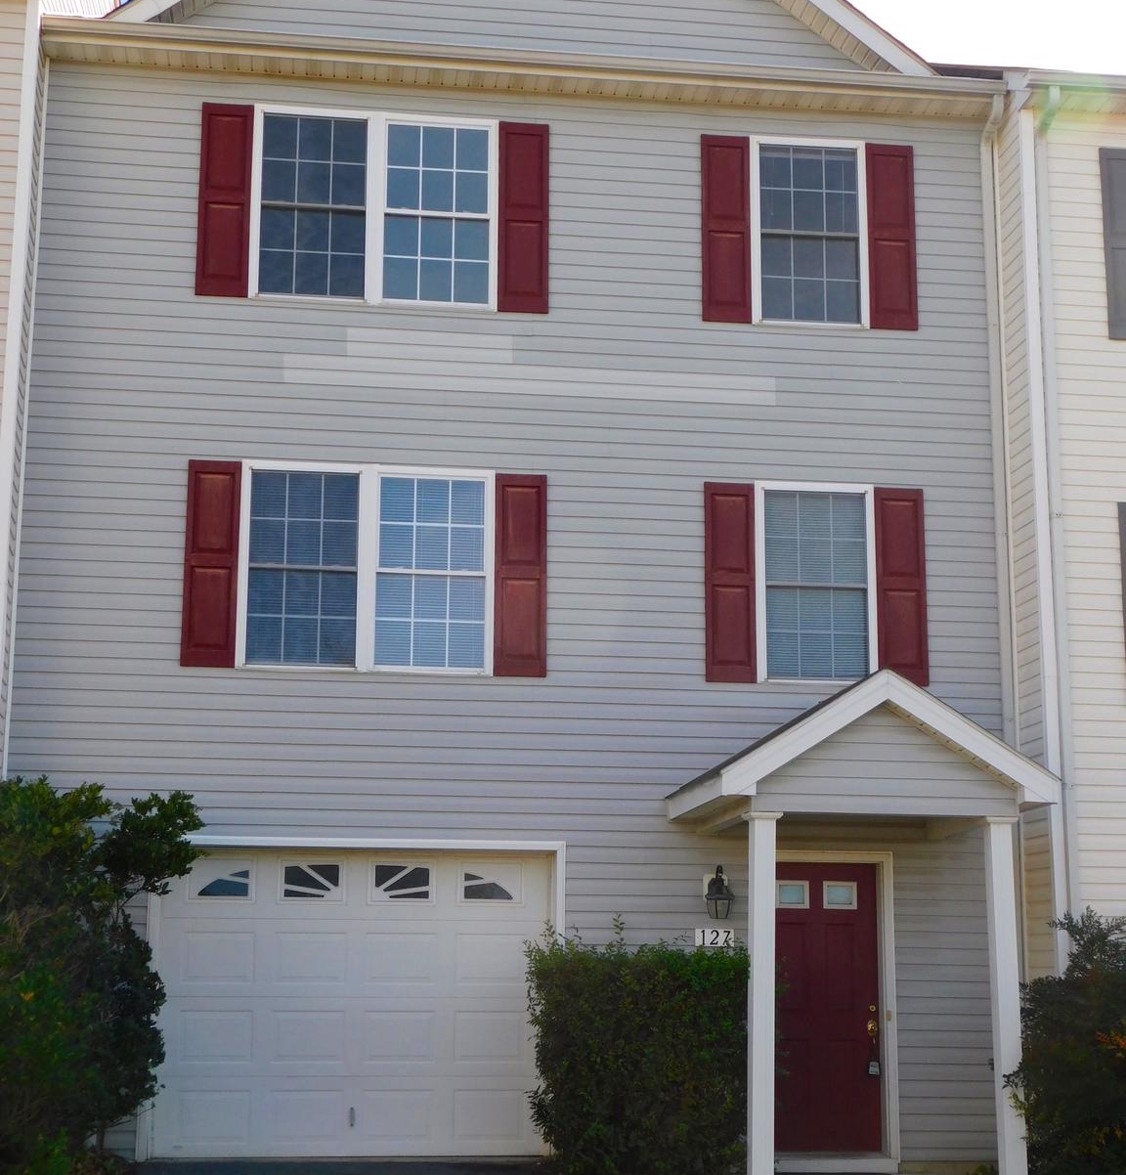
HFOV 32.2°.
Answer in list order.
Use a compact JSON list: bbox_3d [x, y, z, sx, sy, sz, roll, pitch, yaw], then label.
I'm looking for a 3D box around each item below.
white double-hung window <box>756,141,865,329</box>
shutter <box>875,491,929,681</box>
[{"bbox_3d":[1.885,-2.719,14.963,0.905,1.499,0.090,1,-10,-7],"label":"white double-hung window"},{"bbox_3d":[2.533,-0.006,14.621,0.381,1.499,0.030,2,-11,-8],"label":"shutter"}]

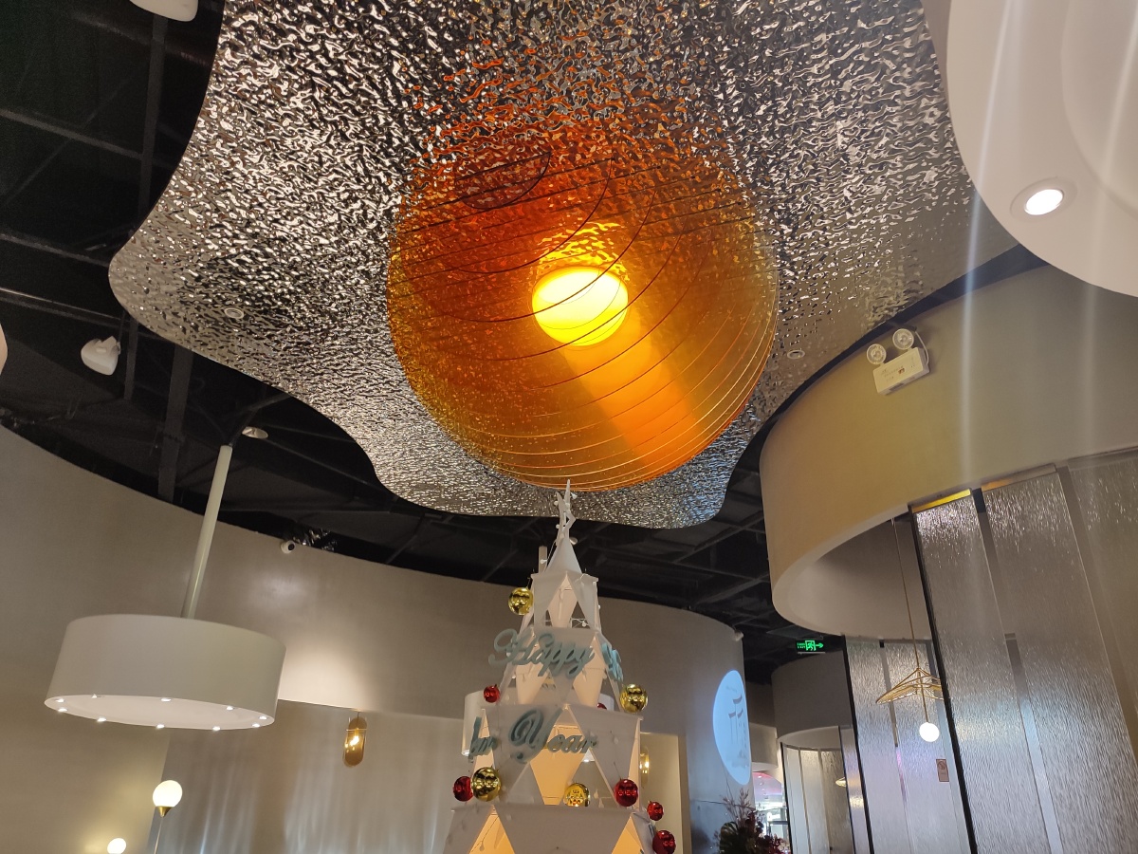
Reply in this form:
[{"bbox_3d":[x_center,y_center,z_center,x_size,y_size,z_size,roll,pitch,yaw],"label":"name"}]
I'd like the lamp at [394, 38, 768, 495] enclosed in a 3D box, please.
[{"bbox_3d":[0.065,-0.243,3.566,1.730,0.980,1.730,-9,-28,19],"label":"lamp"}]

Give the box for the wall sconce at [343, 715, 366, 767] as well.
[{"bbox_3d":[-1.691,2.486,6.500,0.130,0.380,0.100,19,-31,-32],"label":"wall sconce"}]

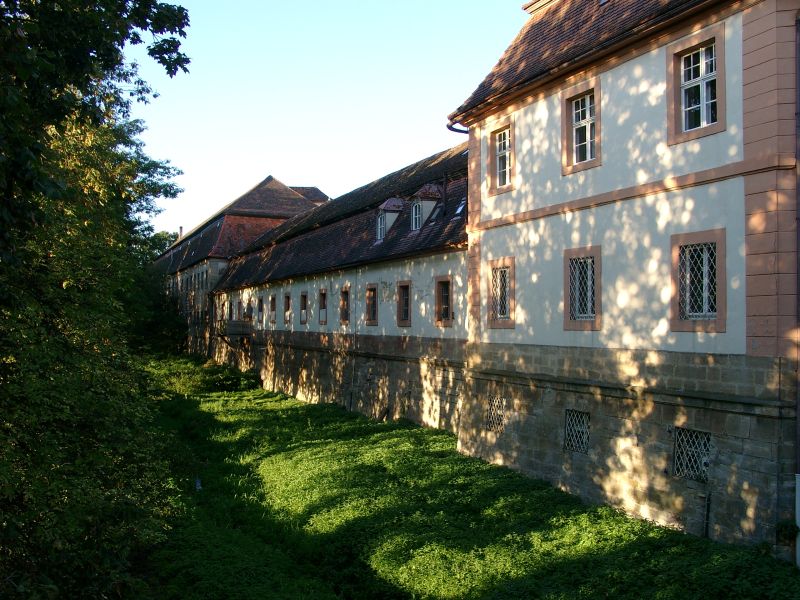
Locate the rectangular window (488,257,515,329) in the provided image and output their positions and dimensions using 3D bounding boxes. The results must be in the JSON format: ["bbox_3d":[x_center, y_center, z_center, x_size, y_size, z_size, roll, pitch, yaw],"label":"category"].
[{"bbox_3d":[2.892,-0.159,21.800,0.220,1.931,1.404,1,-2,-24],"label":"rectangular window"}]

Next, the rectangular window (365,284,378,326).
[{"bbox_3d":[-1.166,0.237,35.101,0.200,1.852,1.322,1,-2,-23],"label":"rectangular window"}]

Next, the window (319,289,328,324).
[{"bbox_3d":[-3.982,0.397,41.573,0.200,1.852,1.322,1,-2,-23],"label":"window"}]

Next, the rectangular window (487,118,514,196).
[{"bbox_3d":[2.897,-3.980,21.889,0.220,2.040,1.411,1,-2,-24],"label":"rectangular window"}]

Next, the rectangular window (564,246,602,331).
[{"bbox_3d":[4.371,-0.244,18.518,0.220,1.931,1.398,1,-2,-24],"label":"rectangular window"}]

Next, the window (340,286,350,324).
[{"bbox_3d":[-2.394,0.289,35.763,0.220,1.750,1.277,1,-2,-24],"label":"window"}]

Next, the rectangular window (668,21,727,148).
[{"bbox_3d":[5.636,-4.024,14.874,0.200,1.971,1.419,1,-2,-23],"label":"rectangular window"}]

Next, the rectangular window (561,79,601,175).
[{"bbox_3d":[4.366,-4.064,18.630,0.220,2.040,1.490,1,-2,-24],"label":"rectangular window"}]

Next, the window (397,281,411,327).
[{"bbox_3d":[0.246,0.146,29.906,0.220,1.748,1.282,1,-2,-24],"label":"window"}]

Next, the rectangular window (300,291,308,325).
[{"bbox_3d":[-4.955,0.438,41.443,0.220,1.739,1.292,1,-2,-24],"label":"rectangular window"}]

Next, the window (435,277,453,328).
[{"bbox_3d":[1.660,0.077,28.606,0.200,1.852,1.322,1,-2,-23],"label":"window"}]

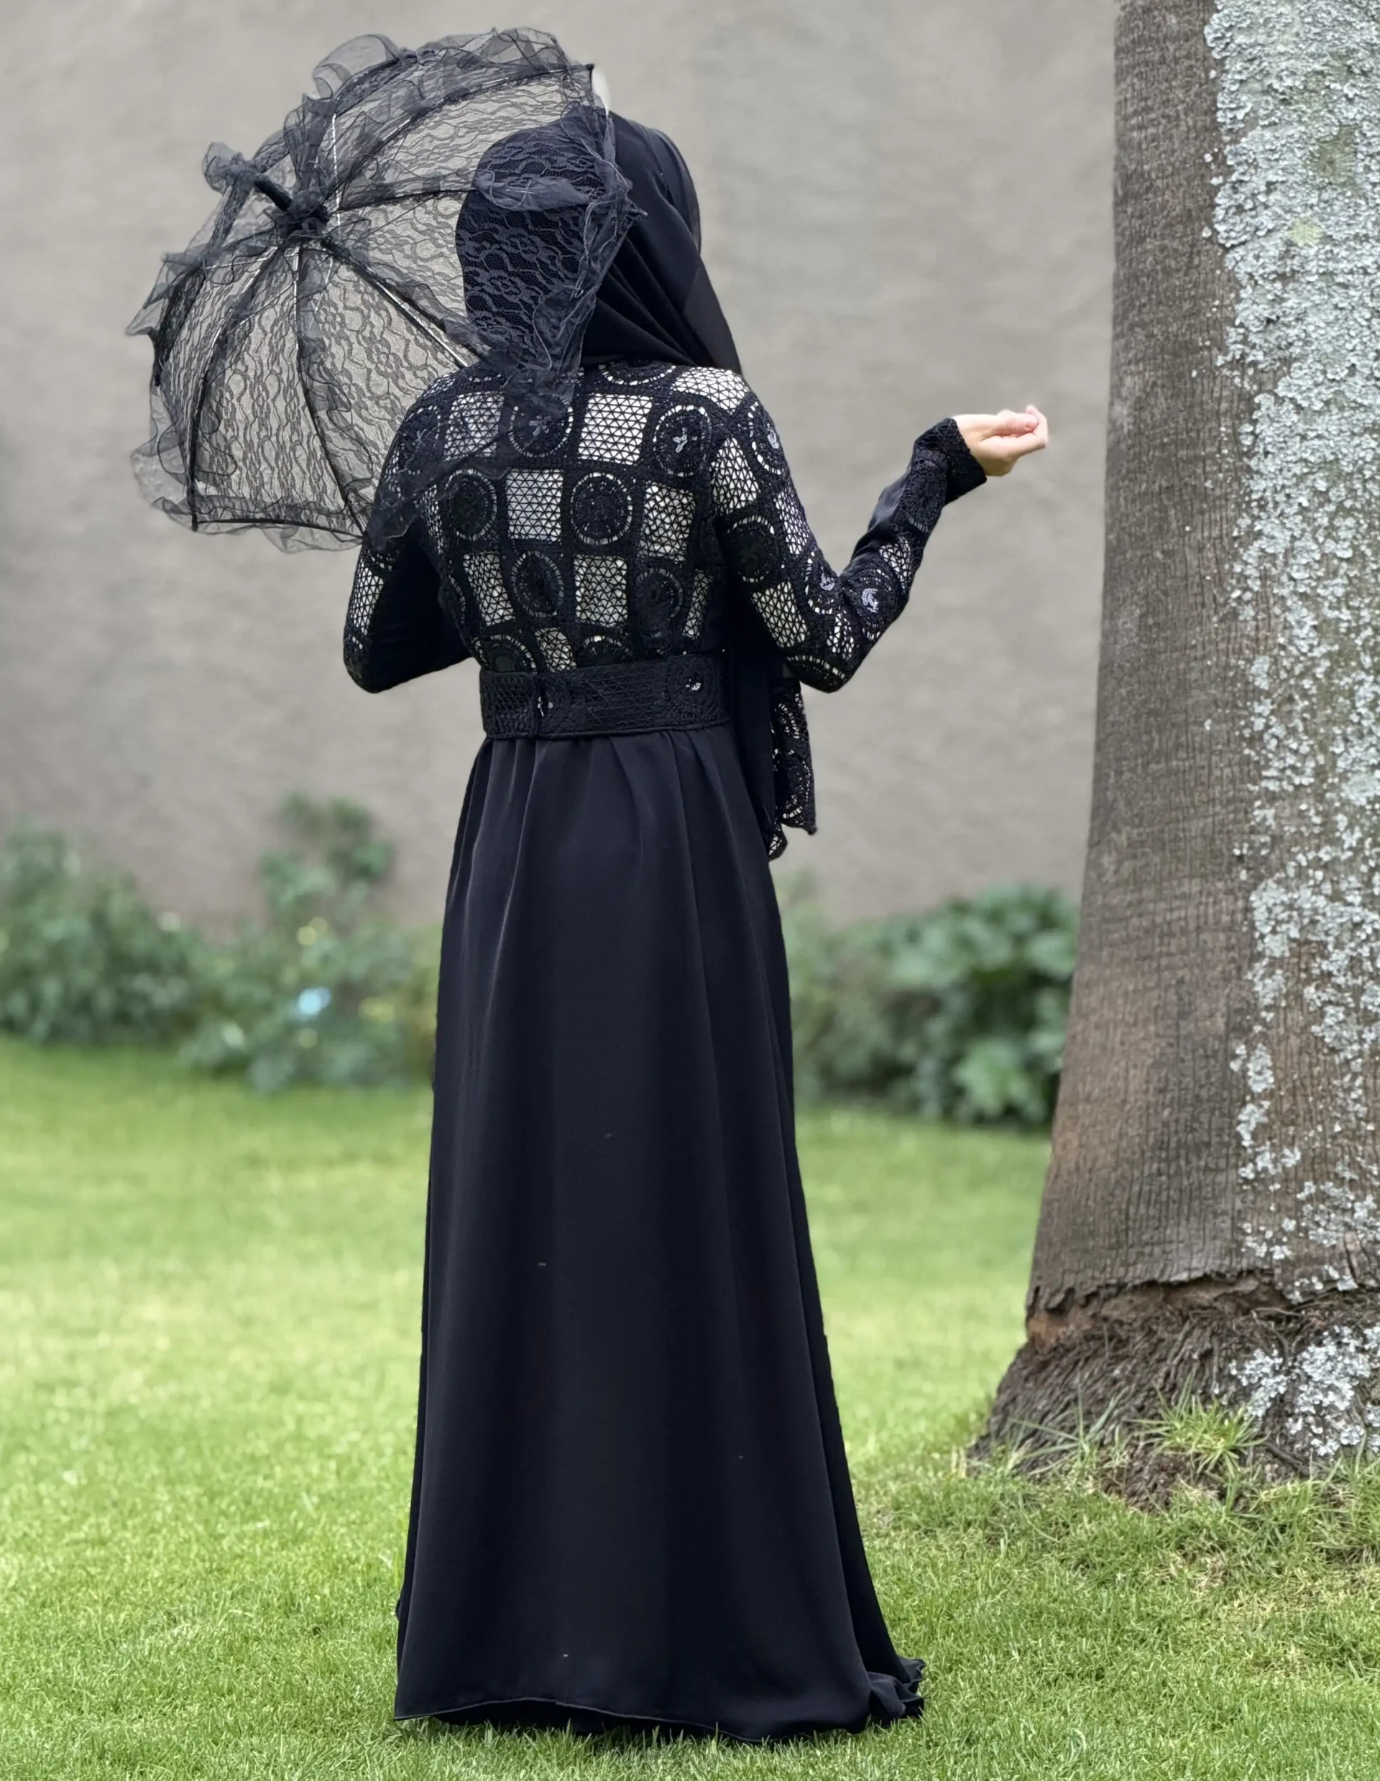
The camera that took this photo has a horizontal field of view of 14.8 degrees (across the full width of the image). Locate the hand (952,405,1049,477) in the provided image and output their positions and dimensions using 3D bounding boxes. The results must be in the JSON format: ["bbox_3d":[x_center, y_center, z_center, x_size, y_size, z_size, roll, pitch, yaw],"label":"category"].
[{"bbox_3d":[0.328,-0.472,5.580,0.105,0.072,0.080,-2,6,-22],"label":"hand"}]

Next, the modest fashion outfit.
[{"bbox_3d":[-0.031,0.017,5.575,0.610,1.658,0.520,2,6,20],"label":"modest fashion outfit"}]

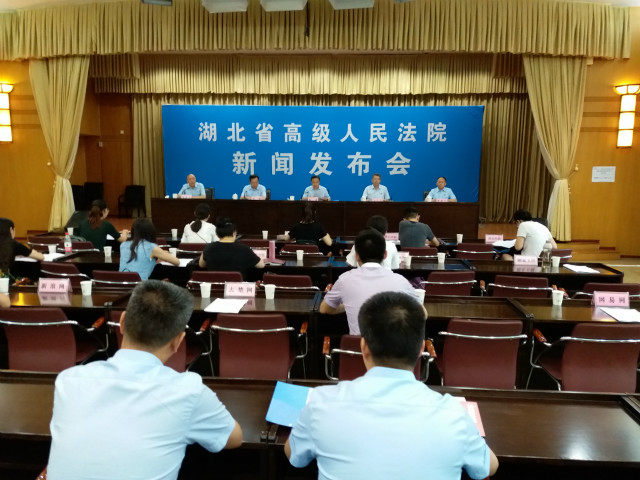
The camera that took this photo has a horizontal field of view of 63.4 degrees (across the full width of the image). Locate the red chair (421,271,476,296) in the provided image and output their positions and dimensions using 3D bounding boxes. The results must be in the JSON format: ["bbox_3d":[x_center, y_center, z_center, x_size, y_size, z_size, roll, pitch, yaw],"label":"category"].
[{"bbox_3d":[1.018,0.621,4.422,0.550,0.800,0.560,0,8,-5],"label":"red chair"}]

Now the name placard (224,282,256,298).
[{"bbox_3d":[-0.535,0.329,3.512,0.205,0.096,0.075,1,8,1],"label":"name placard"}]

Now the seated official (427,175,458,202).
[{"bbox_3d":[2.346,-0.604,10.008,0.580,1.220,0.750,1,8,4],"label":"seated official"}]

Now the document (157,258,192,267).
[{"bbox_3d":[-1.296,0.203,4.697,0.240,0.008,0.320,1,8,3],"label":"document"}]

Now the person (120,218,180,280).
[{"bbox_3d":[-1.464,0.400,4.428,0.460,1.210,0.700,3,8,14],"label":"person"}]

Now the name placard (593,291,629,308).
[{"bbox_3d":[1.983,0.401,3.539,0.220,0.105,0.085,1,7,3],"label":"name placard"}]

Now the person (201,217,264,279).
[{"bbox_3d":[-0.728,0.401,4.439,0.520,1.220,0.720,2,8,7],"label":"person"}]

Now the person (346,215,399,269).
[{"bbox_3d":[0.453,0.414,4.360,0.500,1.240,0.720,1,8,3],"label":"person"}]

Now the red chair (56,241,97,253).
[{"bbox_3d":[-2.579,0.389,5.858,0.550,0.810,0.570,1,8,4],"label":"red chair"}]

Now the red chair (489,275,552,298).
[{"bbox_3d":[1.601,0.645,4.290,0.550,0.800,0.560,2,8,12],"label":"red chair"}]

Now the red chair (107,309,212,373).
[{"bbox_3d":[-0.912,0.775,3.147,0.570,0.850,0.580,1,8,5],"label":"red chair"}]

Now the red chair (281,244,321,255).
[{"bbox_3d":[-0.169,0.434,5.593,0.570,0.850,0.580,1,8,6],"label":"red chair"}]

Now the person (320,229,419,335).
[{"bbox_3d":[0.279,0.561,3.017,0.560,1.280,0.750,1,8,4],"label":"person"}]

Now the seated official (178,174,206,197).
[{"bbox_3d":[-2.433,-0.626,9.871,0.540,1.240,0.750,1,7,3],"label":"seated official"}]

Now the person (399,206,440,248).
[{"bbox_3d":[1.113,0.252,5.952,0.520,1.270,0.750,2,7,11],"label":"person"}]

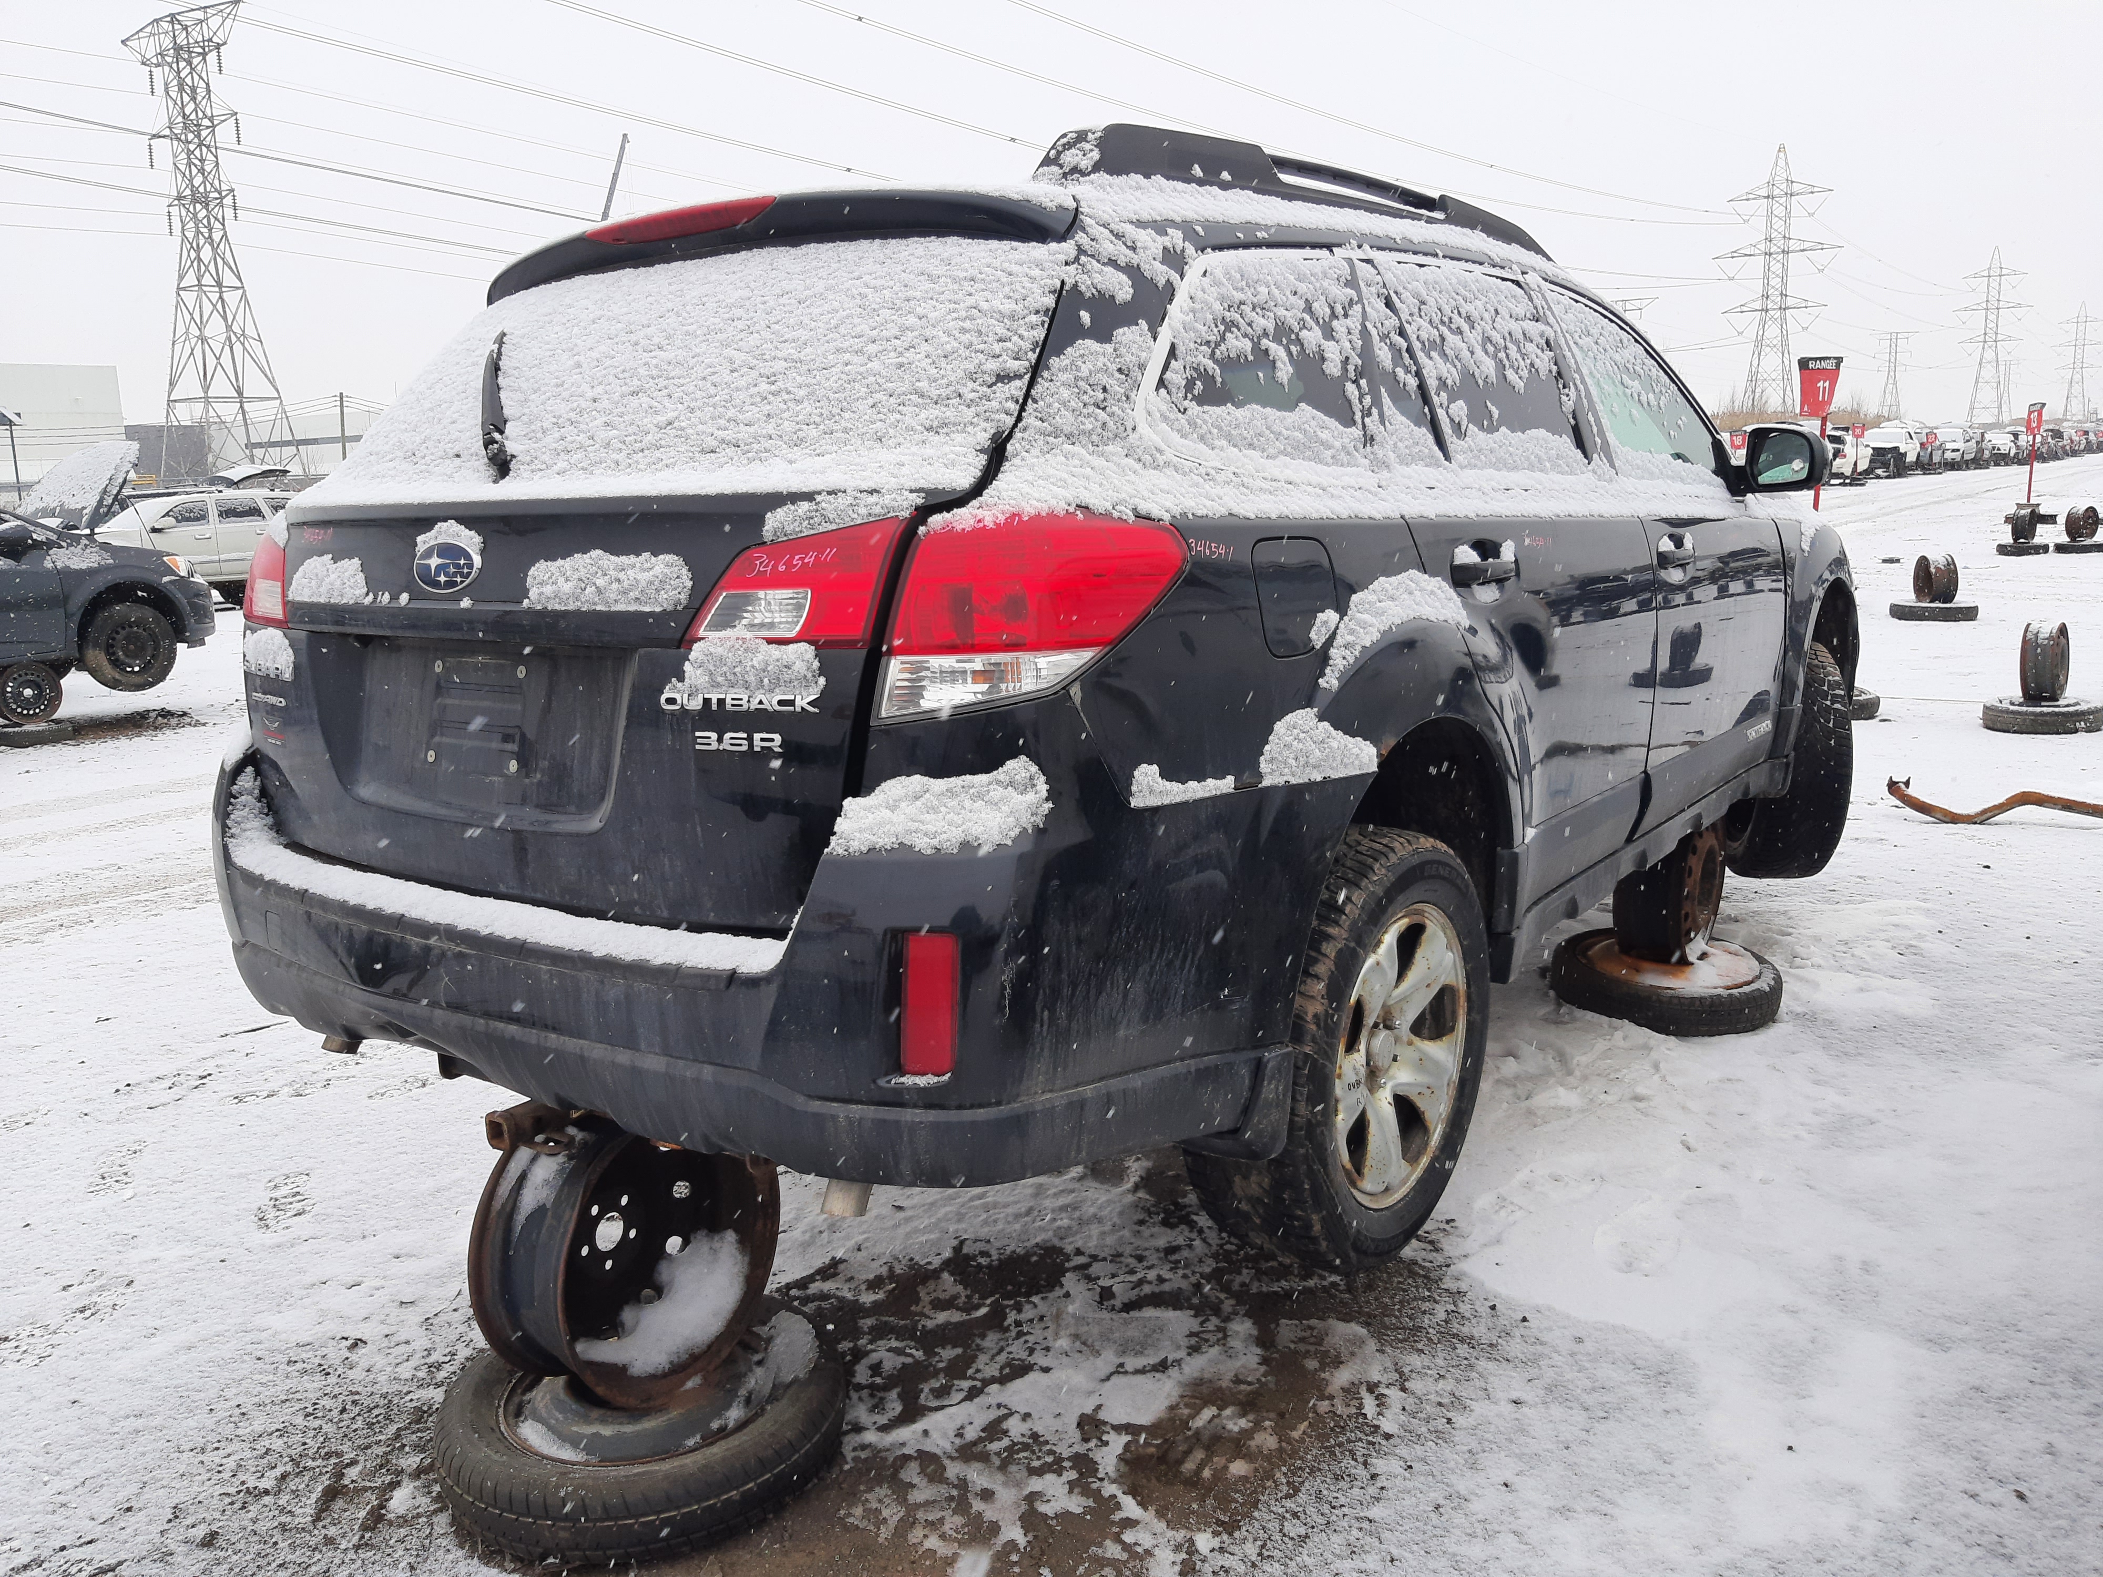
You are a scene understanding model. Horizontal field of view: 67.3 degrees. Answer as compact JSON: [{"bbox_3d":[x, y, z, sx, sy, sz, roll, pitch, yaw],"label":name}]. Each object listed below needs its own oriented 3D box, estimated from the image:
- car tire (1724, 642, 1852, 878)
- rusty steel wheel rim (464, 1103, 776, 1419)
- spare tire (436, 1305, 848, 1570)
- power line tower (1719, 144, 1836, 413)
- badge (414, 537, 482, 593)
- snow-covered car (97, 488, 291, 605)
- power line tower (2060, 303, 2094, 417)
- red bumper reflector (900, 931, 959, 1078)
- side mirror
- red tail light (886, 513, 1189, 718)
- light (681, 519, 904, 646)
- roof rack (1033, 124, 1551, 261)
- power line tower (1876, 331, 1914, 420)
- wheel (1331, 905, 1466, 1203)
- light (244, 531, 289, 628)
[{"bbox_3d":[2.060,-0.072,4.530,0.225,0.690,0.690,-1,11,6],"label":"car tire"},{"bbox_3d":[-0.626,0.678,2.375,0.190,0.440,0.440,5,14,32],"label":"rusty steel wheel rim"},{"bbox_3d":[-0.609,0.950,2.383,0.602,0.140,0.602,-2,11,0],"label":"spare tire"},{"bbox_3d":[135.373,-93.501,294.612,22.000,50.000,9.000,7,14,38],"label":"power line tower"},{"bbox_3d":[-0.760,-0.278,1.989,0.147,0.068,0.015,6,5,36],"label":"badge"},{"bbox_3d":[-13.100,-3.850,24.800,4.550,1.730,1.830,-9,13,-33],"label":"snow-covered car"},{"bbox_3d":[431.302,-177.360,661.603,22.000,50.000,9.000,7,14,38],"label":"power line tower"},{"bbox_3d":[-0.126,0.223,1.628,0.064,0.150,0.028,4,6,21],"label":"red bumper reflector"},{"bbox_3d":[1.778,-0.801,3.820,0.200,0.165,0.140,6,13,36],"label":"side mirror"},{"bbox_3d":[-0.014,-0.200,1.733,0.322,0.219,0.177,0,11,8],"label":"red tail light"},{"bbox_3d":[-0.275,-0.222,1.723,0.283,0.145,0.079,3,12,26],"label":"light"},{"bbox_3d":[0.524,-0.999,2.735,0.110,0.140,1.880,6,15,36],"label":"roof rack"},{"bbox_3d":[266.798,-128.719,500.000,12.500,30.000,6.000,7,15,38],"label":"power line tower"},{"bbox_3d":[0.468,0.395,2.466,0.190,0.466,0.466,7,14,36],"label":"wheel"},{"bbox_3d":[-1.177,-0.316,2.374,0.079,0.145,0.283,-12,15,-43],"label":"light"}]

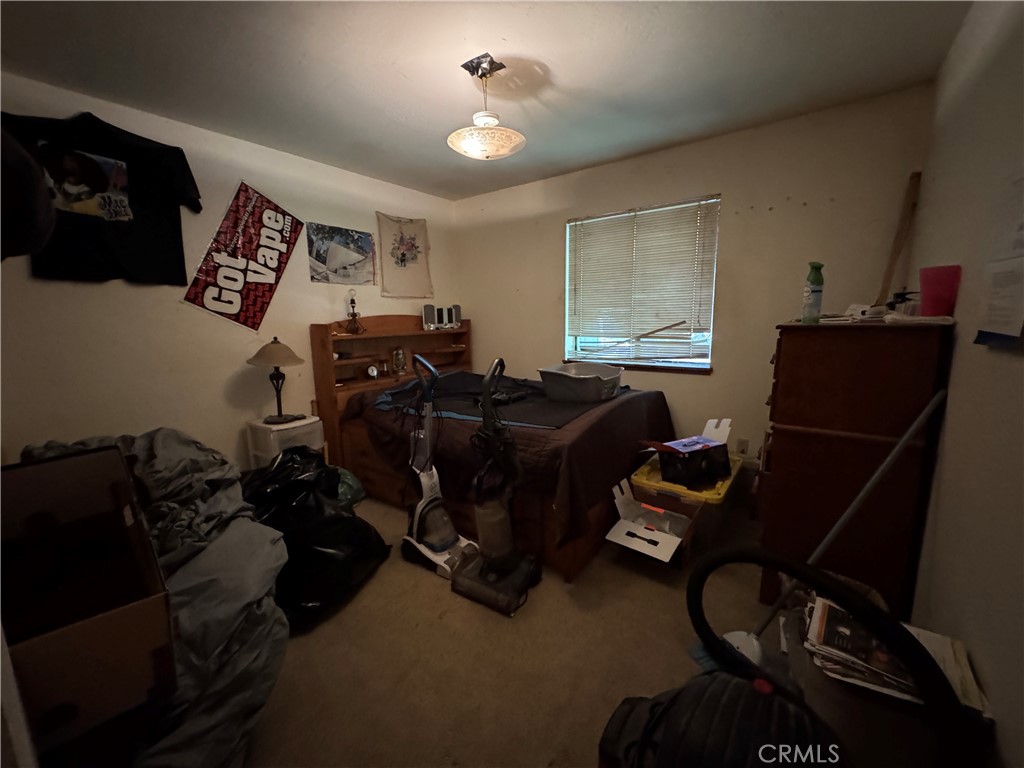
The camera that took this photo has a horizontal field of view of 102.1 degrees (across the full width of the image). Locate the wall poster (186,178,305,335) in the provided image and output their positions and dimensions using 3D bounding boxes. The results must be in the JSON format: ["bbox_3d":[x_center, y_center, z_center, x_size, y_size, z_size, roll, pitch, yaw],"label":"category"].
[{"bbox_3d":[-1.853,-0.892,2.930,0.015,0.915,0.455,6,-16,36],"label":"wall poster"}]

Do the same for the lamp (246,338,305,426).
[{"bbox_3d":[-1.692,-0.037,2.959,0.400,0.590,0.400,6,12,36],"label":"lamp"}]

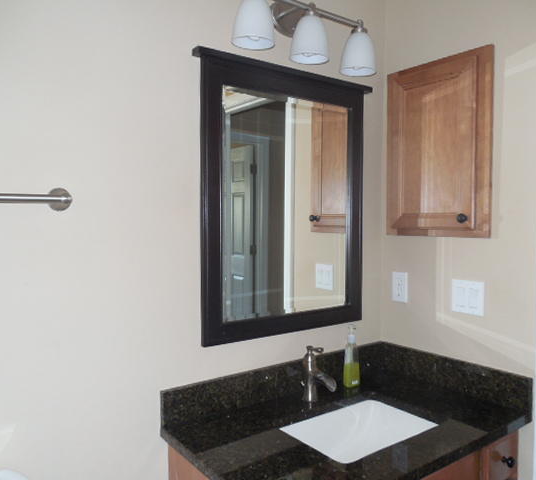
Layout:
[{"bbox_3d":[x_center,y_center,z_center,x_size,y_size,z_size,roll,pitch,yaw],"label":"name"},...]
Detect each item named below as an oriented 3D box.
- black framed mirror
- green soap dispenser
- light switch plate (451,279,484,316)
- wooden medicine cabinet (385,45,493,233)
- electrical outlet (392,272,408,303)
[{"bbox_3d":[0.087,-0.124,1.573,0.718,0.884,0.048,-2,3,-35],"label":"black framed mirror"},{"bbox_3d":[0.303,0.418,1.665,0.052,0.215,0.048,-2,3,-37],"label":"green soap dispenser"},{"bbox_3d":[0.689,0.200,1.599,0.010,0.115,0.115,-2,3,-40],"label":"light switch plate"},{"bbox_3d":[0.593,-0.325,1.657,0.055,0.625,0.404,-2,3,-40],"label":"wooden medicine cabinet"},{"bbox_3d":[0.515,0.187,1.808,0.010,0.115,0.071,-2,3,-40],"label":"electrical outlet"}]

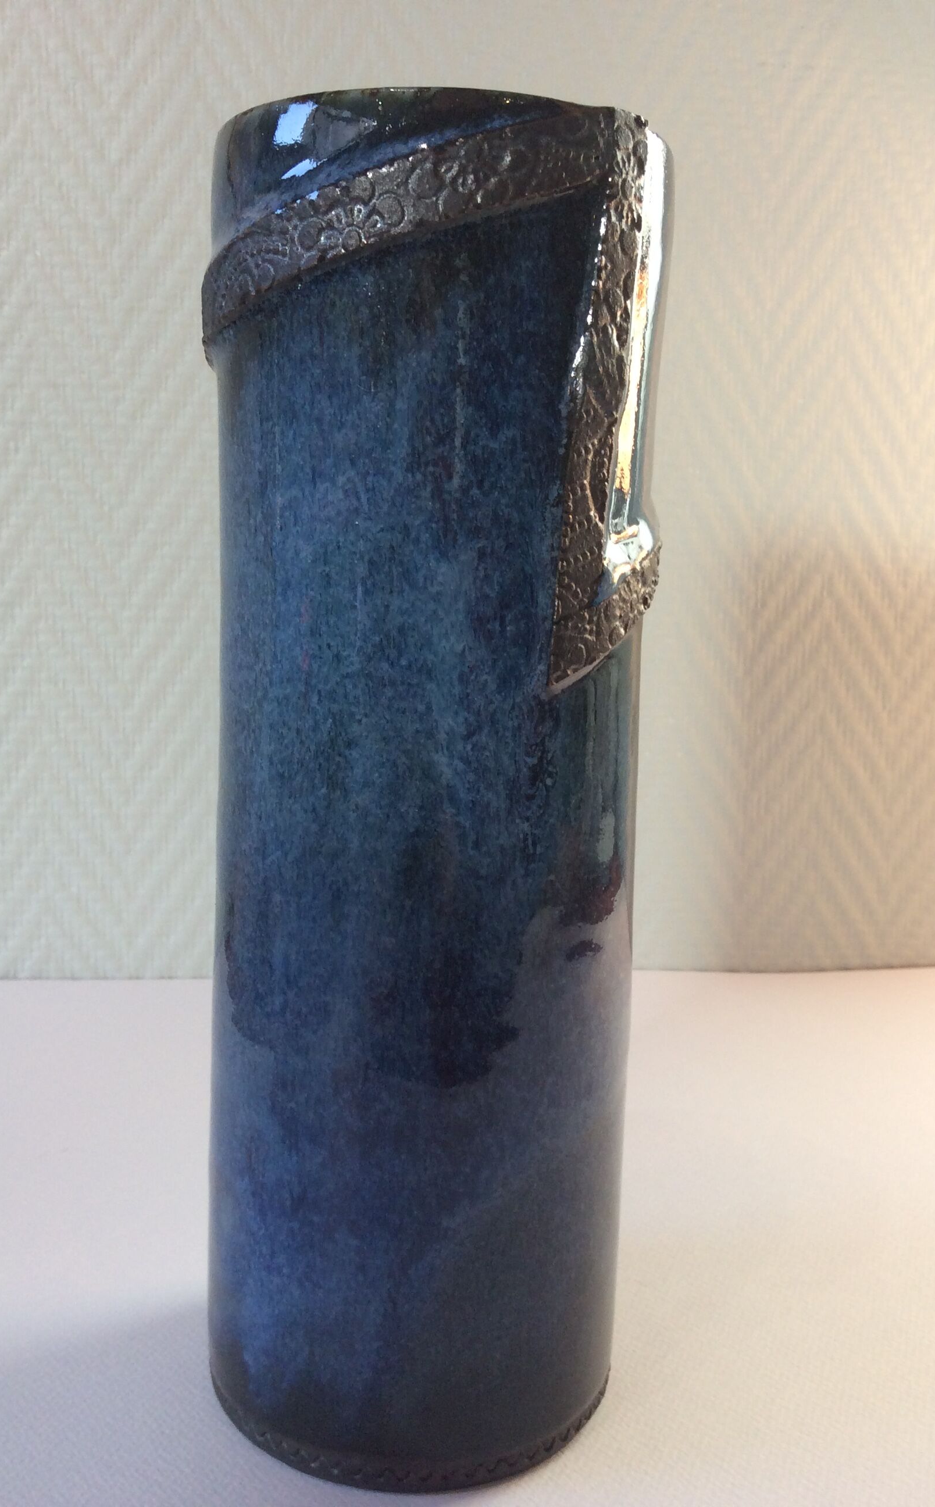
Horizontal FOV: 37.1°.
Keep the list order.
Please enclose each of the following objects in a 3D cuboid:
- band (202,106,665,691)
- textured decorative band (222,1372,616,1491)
[{"bbox_3d":[-0.007,-0.068,0.289,0.097,0.104,0.093,0,7,-1],"label":"band"},{"bbox_3d":[-0.012,0.135,0.316,0.088,0.009,0.088,0,7,-2],"label":"textured decorative band"}]

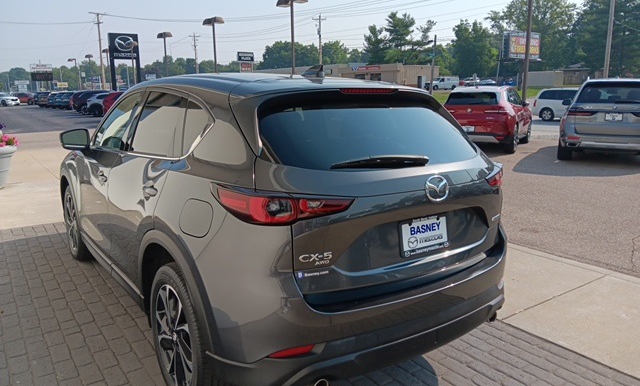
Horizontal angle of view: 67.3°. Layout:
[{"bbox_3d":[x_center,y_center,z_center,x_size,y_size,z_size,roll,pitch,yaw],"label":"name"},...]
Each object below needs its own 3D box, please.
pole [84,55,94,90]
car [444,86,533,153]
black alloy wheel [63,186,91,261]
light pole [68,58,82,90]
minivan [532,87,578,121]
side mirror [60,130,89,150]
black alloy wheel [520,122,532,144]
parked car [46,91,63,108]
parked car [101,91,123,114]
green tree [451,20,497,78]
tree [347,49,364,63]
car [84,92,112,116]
[{"bbox_3d":[-29.947,-14.776,63.000,1.900,6.500,0.650,10,15,39],"label":"pole"},{"bbox_3d":[4.693,-2.131,13.377,1.920,1.660,4.755,6,13,29],"label":"car"},{"bbox_3d":[-2.228,0.261,4.536,0.230,0.730,0.730,-9,14,-35],"label":"black alloy wheel"},{"bbox_3d":[-38.527,-17.638,75.699,1.300,6.900,0.500,-6,13,-24],"label":"light pole"},{"bbox_3d":[13.928,-4.622,25.250,1.980,1.750,5.100,-10,15,-40],"label":"minivan"},{"bbox_3d":[-1.830,-0.401,3.588,0.210,0.150,0.130,-8,14,-35],"label":"side mirror"},{"bbox_3d":[6.149,-1.862,14.357,0.250,0.740,0.740,6,13,29],"label":"black alloy wheel"},{"bbox_3d":[-24.303,-9.177,47.764,1.860,1.700,4.600,8,14,36],"label":"parked car"},{"bbox_3d":[-11.752,-5.820,31.761,4.550,1.670,1.840,-11,15,-43],"label":"parked car"},{"bbox_3d":[33.529,-31.127,105.000,9.800,12.800,9.800,4,12,18],"label":"green tree"},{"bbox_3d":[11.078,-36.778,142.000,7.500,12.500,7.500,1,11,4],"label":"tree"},{"bbox_3d":[-14.753,-6.332,34.374,4.500,1.610,1.830,-11,16,-42],"label":"car"}]

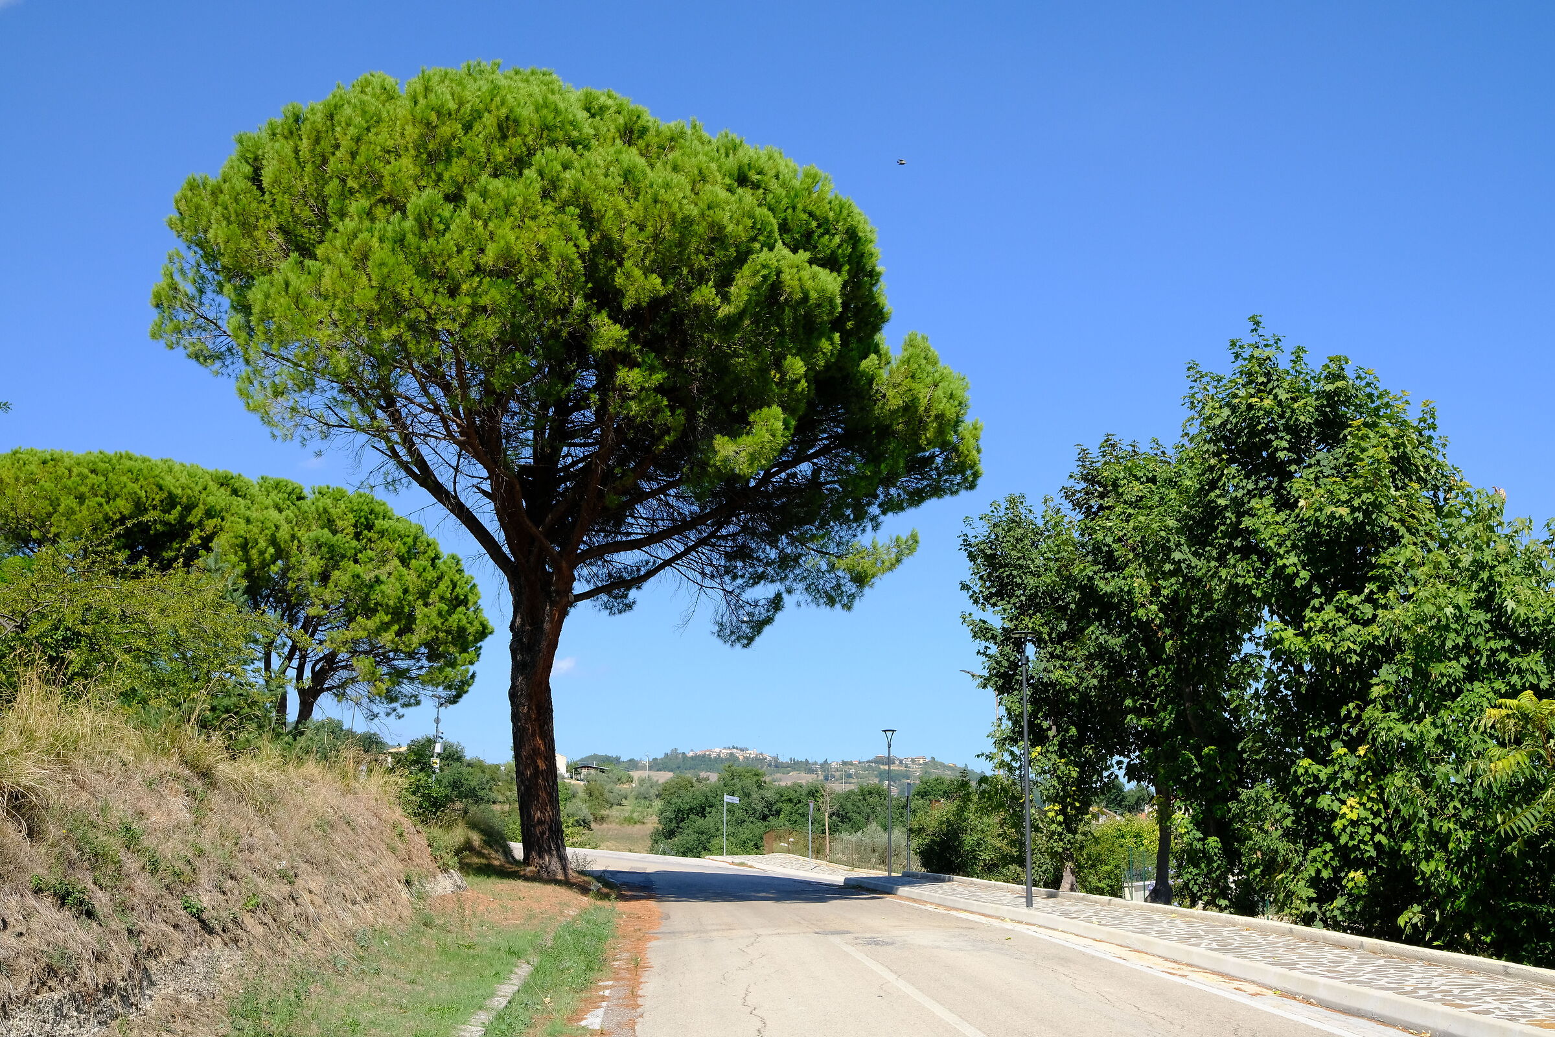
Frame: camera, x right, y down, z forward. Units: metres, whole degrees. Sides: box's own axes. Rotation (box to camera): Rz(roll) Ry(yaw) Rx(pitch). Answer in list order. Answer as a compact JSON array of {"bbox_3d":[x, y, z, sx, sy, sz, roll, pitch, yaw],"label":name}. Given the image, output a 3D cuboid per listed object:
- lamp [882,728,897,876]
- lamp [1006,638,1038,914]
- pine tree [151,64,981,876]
[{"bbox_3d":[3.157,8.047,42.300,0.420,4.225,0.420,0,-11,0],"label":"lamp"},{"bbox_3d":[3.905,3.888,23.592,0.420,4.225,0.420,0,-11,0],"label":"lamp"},{"bbox_3d":[-4.035,-0.667,30.839,16.400,15.500,15.580,0,-11,0],"label":"pine tree"}]

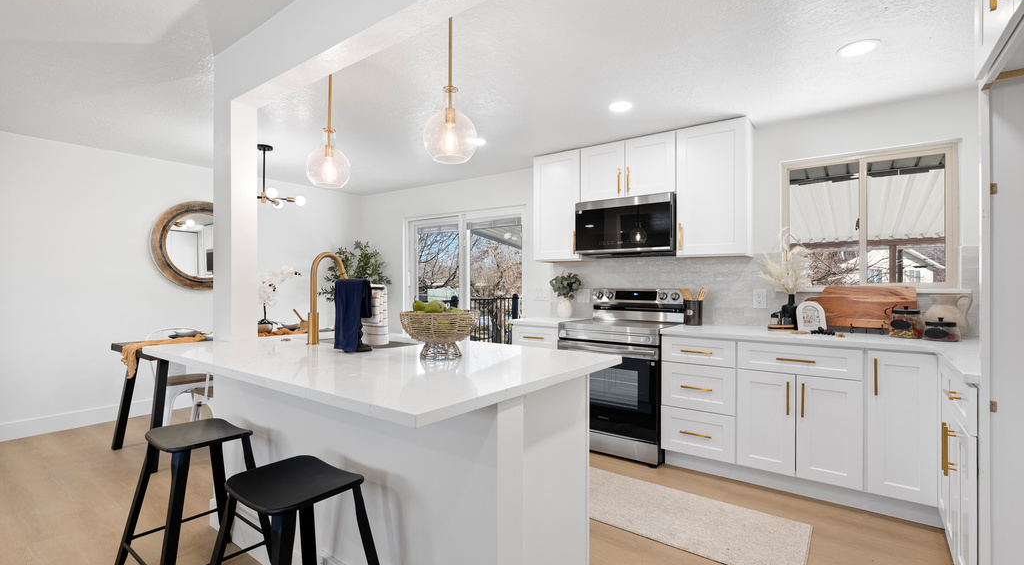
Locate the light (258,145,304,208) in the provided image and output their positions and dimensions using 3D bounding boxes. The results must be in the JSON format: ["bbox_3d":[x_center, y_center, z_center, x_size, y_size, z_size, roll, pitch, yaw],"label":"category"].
[{"bbox_3d":[-1.966,-0.840,3.627,0.660,0.500,0.660,0,0,37],"label":"light"}]

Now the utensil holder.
[{"bbox_3d":[1.338,0.224,3.336,0.124,0.180,0.124,0,0,37],"label":"utensil holder"}]

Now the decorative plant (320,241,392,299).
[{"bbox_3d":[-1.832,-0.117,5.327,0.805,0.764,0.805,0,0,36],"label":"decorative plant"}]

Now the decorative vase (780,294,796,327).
[{"bbox_3d":[1.855,0.196,3.015,0.133,0.229,0.133,0,0,36],"label":"decorative vase"}]

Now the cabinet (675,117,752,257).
[{"bbox_3d":[1.460,-0.635,3.255,0.450,0.910,0.323,0,0,37],"label":"cabinet"}]

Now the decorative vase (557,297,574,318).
[{"bbox_3d":[0.472,0.226,3.994,0.129,0.170,0.129,0,0,0],"label":"decorative vase"}]

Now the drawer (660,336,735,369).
[{"bbox_3d":[1.308,0.435,3.058,0.442,0.159,0.502,0,0,36],"label":"drawer"}]

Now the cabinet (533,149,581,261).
[{"bbox_3d":[0.485,-0.631,3.990,0.453,0.910,0.323,0,0,37],"label":"cabinet"}]

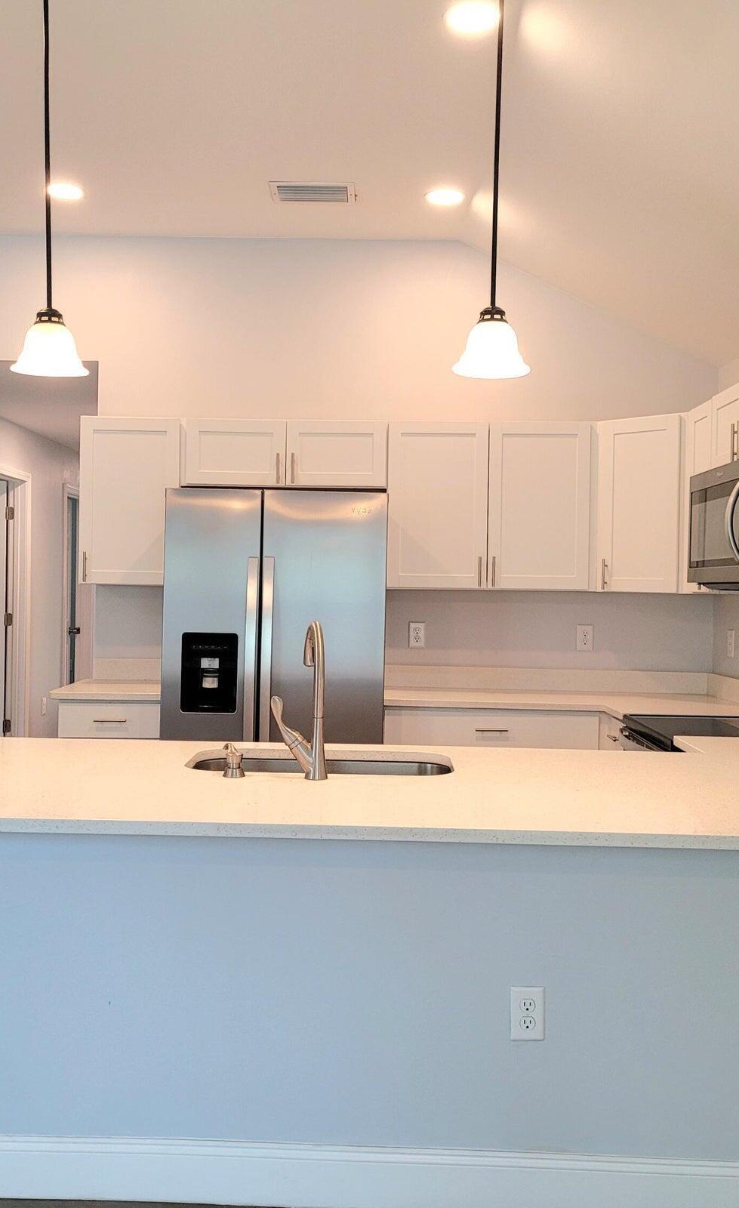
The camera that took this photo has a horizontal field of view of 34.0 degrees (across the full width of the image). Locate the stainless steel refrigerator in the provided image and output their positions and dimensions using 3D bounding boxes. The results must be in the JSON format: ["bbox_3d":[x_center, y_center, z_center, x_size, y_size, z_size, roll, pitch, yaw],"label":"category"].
[{"bbox_3d":[-0.394,0.412,5.312,0.913,1.765,0.820,1,1,0],"label":"stainless steel refrigerator"}]

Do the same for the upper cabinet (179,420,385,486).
[{"bbox_3d":[-0.377,-0.676,5.578,0.918,0.306,0.319,1,1,0],"label":"upper cabinet"}]

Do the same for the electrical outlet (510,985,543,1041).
[{"bbox_3d":[0.344,0.892,2.633,0.073,0.116,0.010,1,1,1],"label":"electrical outlet"}]

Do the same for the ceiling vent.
[{"bbox_3d":[-0.232,-1.698,5.028,0.350,0.020,0.264,1,1,1],"label":"ceiling vent"}]

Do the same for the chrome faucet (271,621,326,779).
[{"bbox_3d":[-0.185,0.236,3.041,0.140,0.385,0.240,1,1,-11],"label":"chrome faucet"}]

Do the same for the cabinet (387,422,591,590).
[{"bbox_3d":[0.531,-0.432,5.520,0.900,0.749,0.320,1,1,1],"label":"cabinet"}]

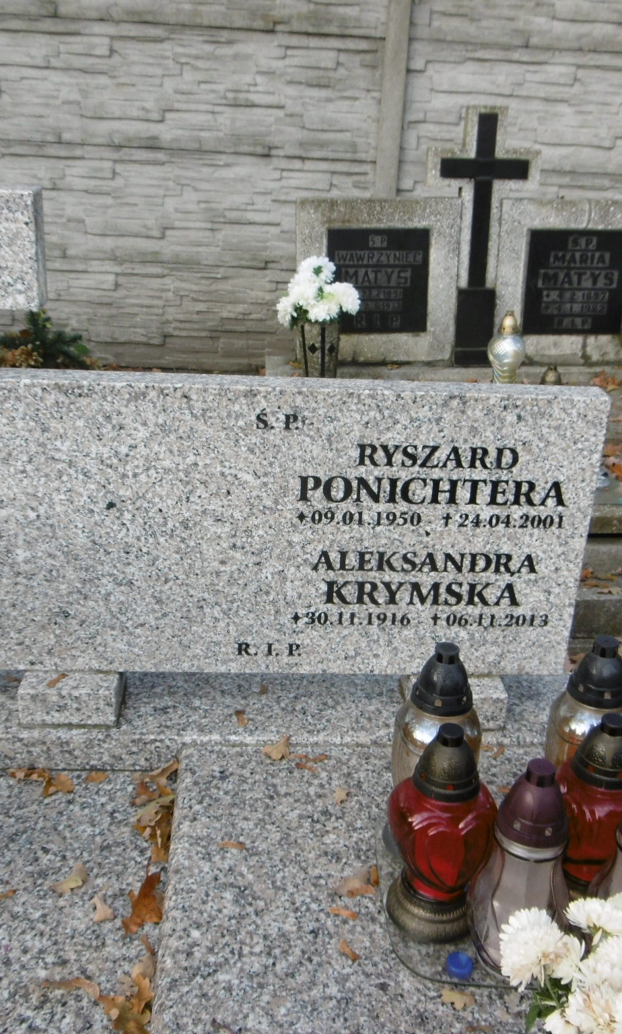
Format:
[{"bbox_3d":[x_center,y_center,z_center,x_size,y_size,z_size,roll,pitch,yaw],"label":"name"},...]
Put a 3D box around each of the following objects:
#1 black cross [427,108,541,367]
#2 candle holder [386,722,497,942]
[{"bbox_3d":[0.663,-1.096,3.805,0.423,0.978,0.100,0,22,-1],"label":"black cross"},{"bbox_3d":[0.157,0.363,1.137,0.128,0.250,0.115,2,22,-2],"label":"candle holder"}]

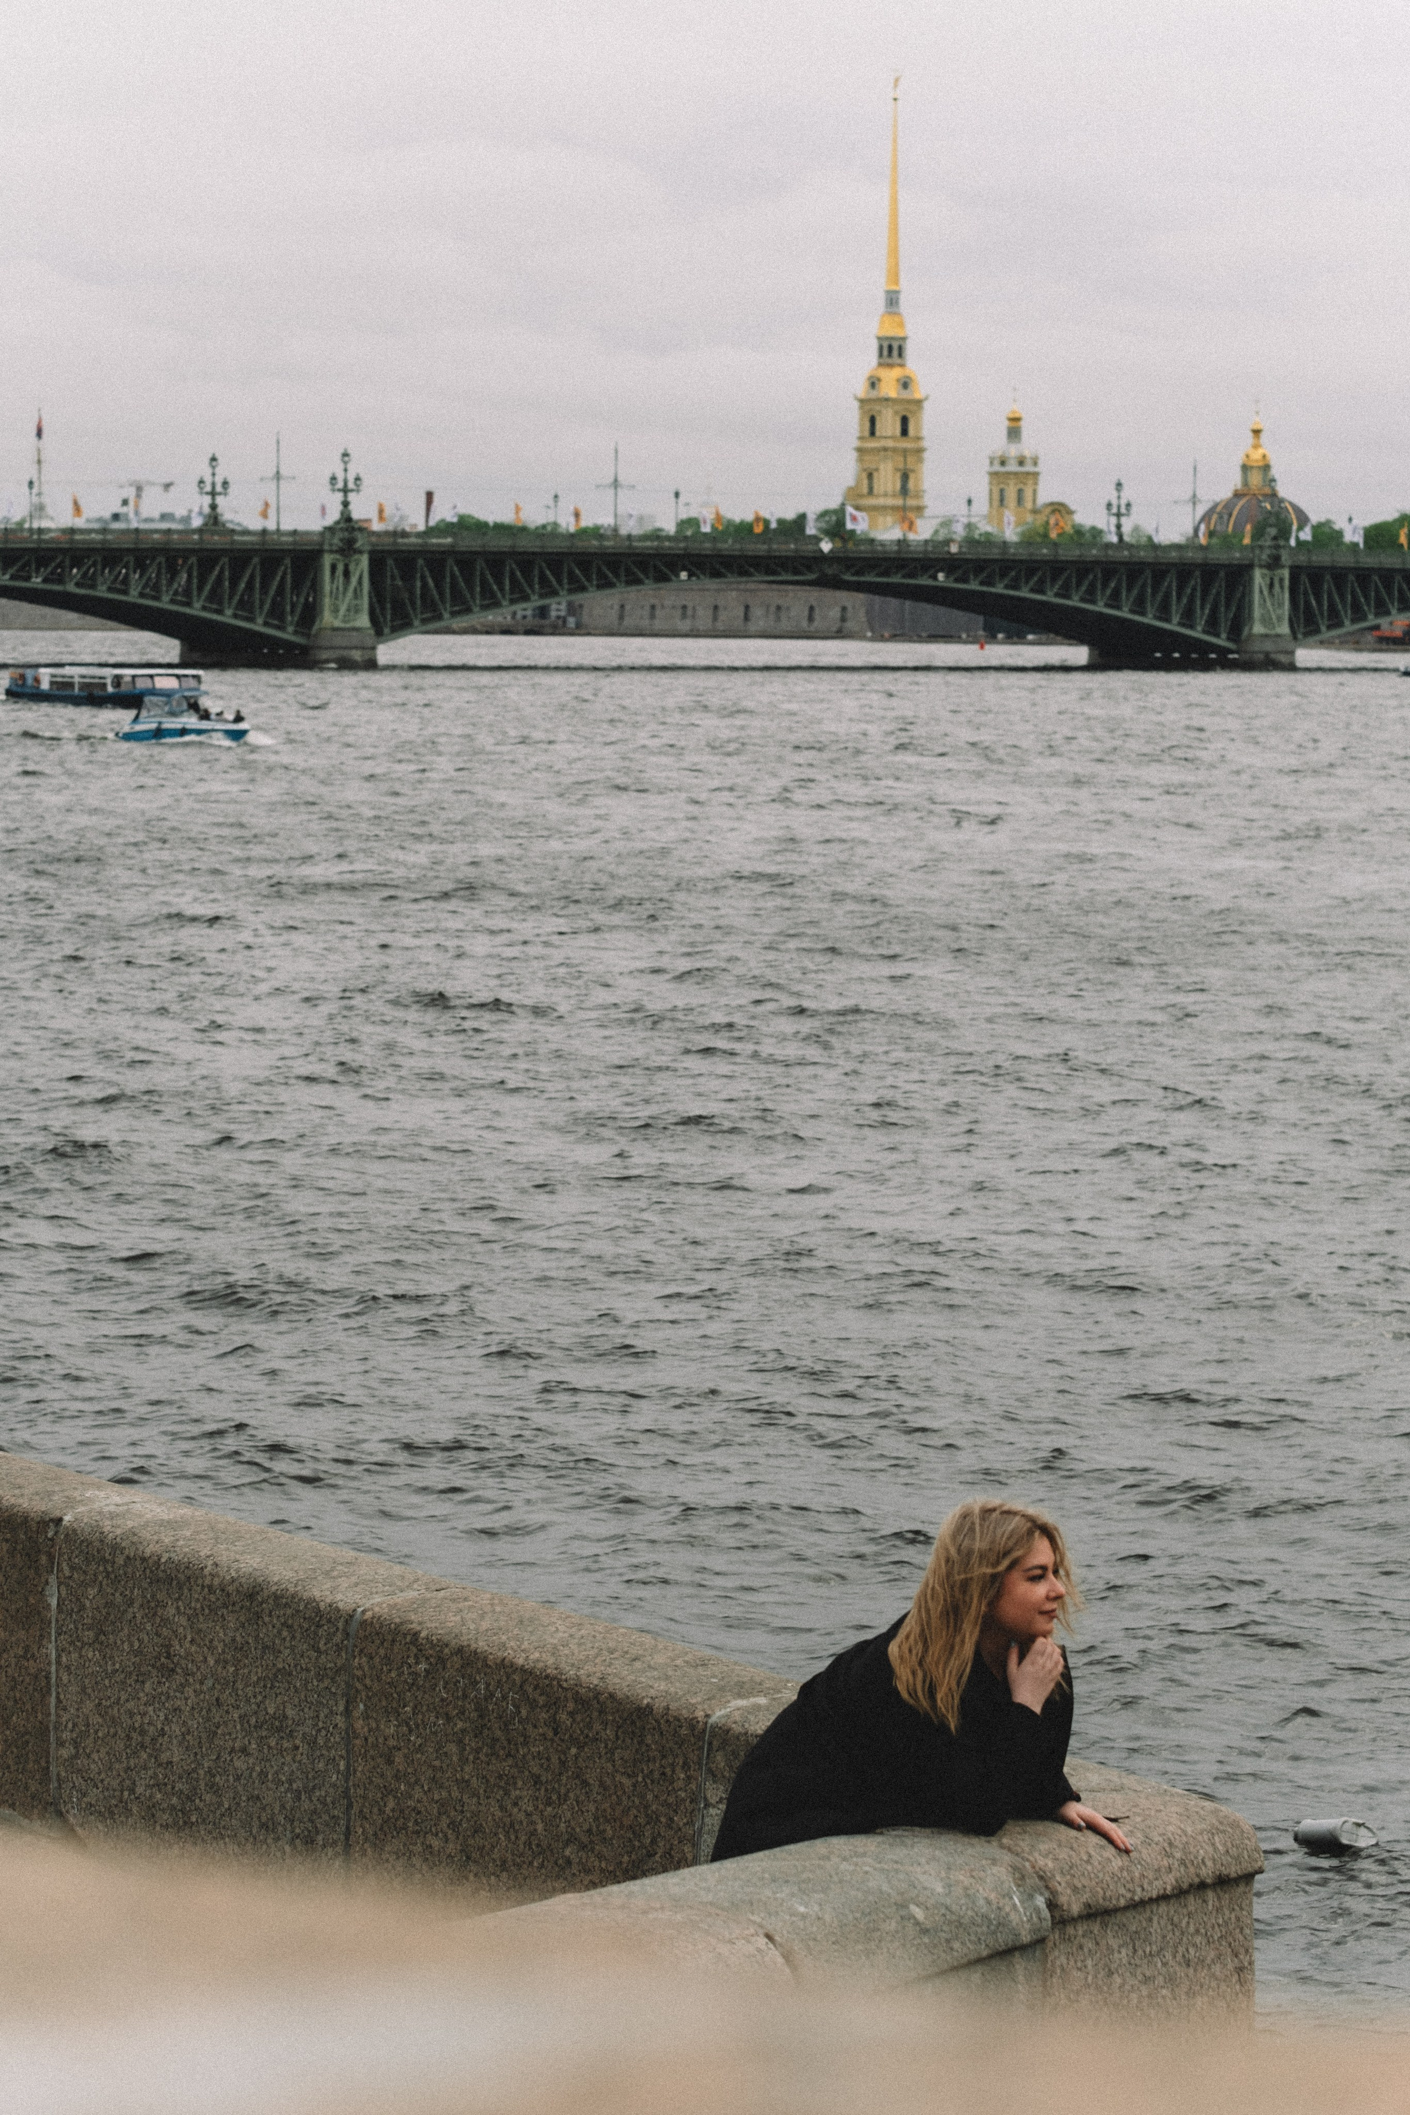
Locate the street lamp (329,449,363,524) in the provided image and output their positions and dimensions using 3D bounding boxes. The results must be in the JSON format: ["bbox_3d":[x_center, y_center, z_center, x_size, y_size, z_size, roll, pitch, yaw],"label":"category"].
[{"bbox_3d":[-30.880,-49.052,419.276,3.000,6.420,1.200,-3,6,-31],"label":"street lamp"}]

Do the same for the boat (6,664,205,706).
[{"bbox_3d":[-33.509,-21.001,275.131,4.200,2.400,16.000,-3,7,-34],"label":"boat"}]

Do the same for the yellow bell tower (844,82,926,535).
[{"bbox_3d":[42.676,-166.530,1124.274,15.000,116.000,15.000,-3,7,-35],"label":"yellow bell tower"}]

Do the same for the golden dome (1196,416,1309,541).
[{"bbox_3d":[123.343,-129.970,1097.515,26.000,28.800,26.000,1,5,6],"label":"golden dome"}]

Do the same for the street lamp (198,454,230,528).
[{"bbox_3d":[-44.359,-51.125,440.184,3.000,6.740,1.200,-3,6,-31],"label":"street lamp"}]

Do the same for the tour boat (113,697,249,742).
[{"bbox_3d":[-22.707,-14.698,211.294,6.000,2.050,2.200,4,6,30],"label":"tour boat"}]

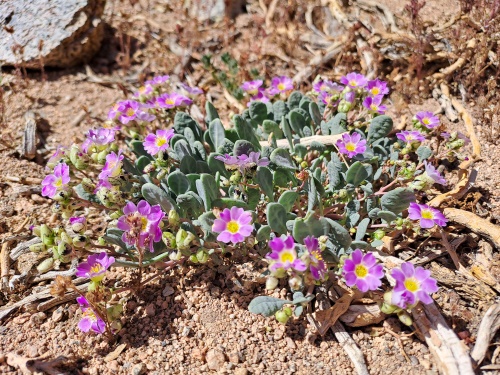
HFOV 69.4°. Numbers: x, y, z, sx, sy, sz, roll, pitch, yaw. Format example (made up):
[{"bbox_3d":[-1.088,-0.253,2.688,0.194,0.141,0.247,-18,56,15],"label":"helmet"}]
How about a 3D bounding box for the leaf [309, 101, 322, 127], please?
[{"bbox_3d":[0.083,-0.093,0.453,0.016,0.036,0.009,3,30,30],"label":"leaf"}]

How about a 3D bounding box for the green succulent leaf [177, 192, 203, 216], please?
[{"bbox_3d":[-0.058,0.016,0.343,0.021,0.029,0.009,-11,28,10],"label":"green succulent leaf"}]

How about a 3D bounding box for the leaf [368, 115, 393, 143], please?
[{"bbox_3d":[0.152,-0.068,0.420,0.024,0.038,0.007,34,23,19],"label":"leaf"}]

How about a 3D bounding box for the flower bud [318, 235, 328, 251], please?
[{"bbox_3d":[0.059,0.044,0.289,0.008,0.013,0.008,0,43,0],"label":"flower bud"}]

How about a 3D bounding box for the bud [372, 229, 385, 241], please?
[{"bbox_3d":[0.105,0.038,0.295,0.009,0.010,0.009,12,30,21],"label":"bud"}]

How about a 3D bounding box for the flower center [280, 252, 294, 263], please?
[{"bbox_3d":[0.031,0.059,0.302,0.012,0.012,0.005,0,-5,0],"label":"flower center"}]

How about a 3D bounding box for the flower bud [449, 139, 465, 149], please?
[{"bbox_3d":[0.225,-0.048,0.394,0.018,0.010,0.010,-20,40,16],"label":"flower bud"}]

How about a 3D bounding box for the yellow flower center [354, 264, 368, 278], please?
[{"bbox_3d":[0.085,0.064,0.274,0.010,0.004,0.010,-10,69,9],"label":"yellow flower center"}]

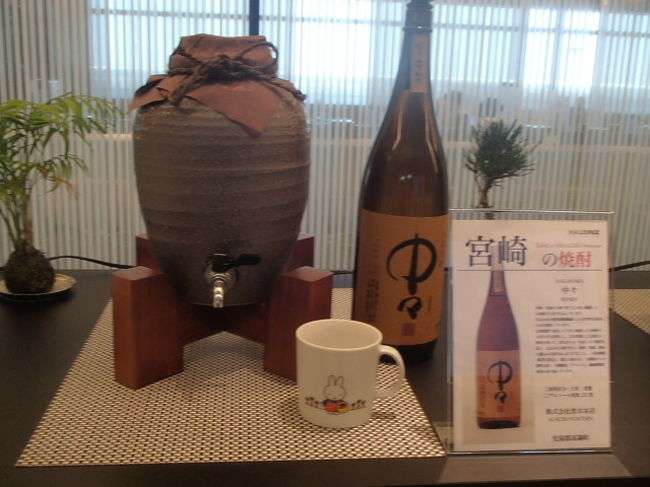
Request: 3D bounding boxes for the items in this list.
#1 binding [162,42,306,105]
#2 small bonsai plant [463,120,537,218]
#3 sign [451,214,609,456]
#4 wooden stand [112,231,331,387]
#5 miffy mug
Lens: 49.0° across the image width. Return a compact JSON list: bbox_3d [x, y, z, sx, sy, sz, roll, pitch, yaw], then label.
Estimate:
[{"bbox_3d":[-0.096,-0.185,0.770,0.150,0.068,0.130,1,13,-7],"label":"binding"},{"bbox_3d":[0.273,-0.057,1.119,0.116,0.265,0.112,1,13,-7],"label":"small bonsai plant"},{"bbox_3d":[0.186,0.082,0.643,0.152,0.213,0.015,1,-2,-7],"label":"sign"},{"bbox_3d":[-0.117,0.069,0.839,0.227,0.117,0.227,1,13,-7],"label":"wooden stand"},{"bbox_3d":[0.025,0.127,0.691,0.106,0.082,0.083,2,13,0],"label":"miffy mug"}]

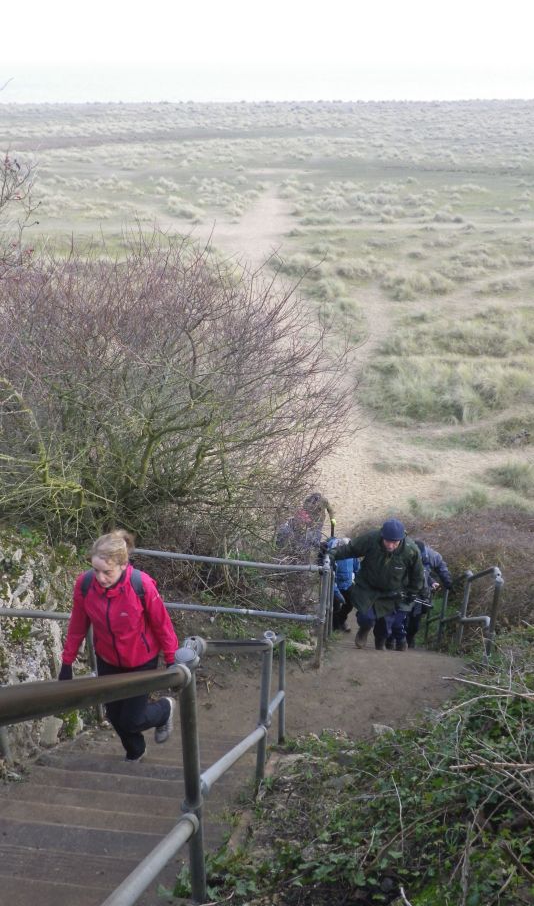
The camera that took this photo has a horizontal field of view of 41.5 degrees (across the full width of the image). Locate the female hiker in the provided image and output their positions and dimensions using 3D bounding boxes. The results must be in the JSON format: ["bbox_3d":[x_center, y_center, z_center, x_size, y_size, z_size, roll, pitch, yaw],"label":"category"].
[{"bbox_3d":[-0.760,1.040,3.740,0.610,1.630,0.620,5,29,9],"label":"female hiker"}]

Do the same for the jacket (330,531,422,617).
[{"bbox_3d":[0.905,1.000,5.780,0.740,0.900,0.540,6,30,10],"label":"jacket"}]

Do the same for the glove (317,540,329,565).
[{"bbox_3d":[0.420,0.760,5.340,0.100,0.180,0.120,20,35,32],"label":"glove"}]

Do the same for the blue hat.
[{"bbox_3d":[0.965,0.577,5.420,0.190,0.165,0.220,6,38,11],"label":"blue hat"}]

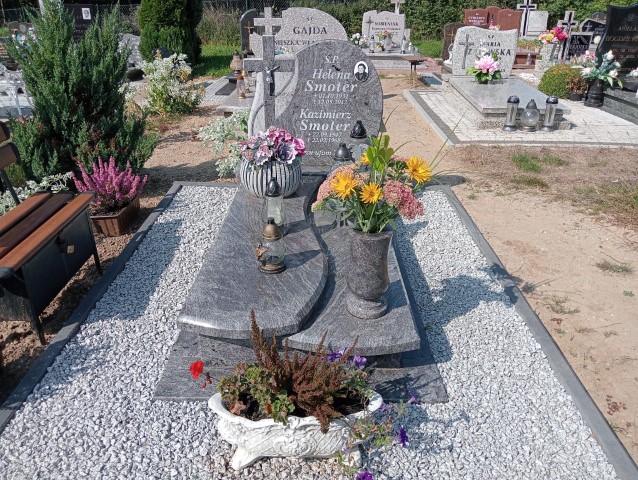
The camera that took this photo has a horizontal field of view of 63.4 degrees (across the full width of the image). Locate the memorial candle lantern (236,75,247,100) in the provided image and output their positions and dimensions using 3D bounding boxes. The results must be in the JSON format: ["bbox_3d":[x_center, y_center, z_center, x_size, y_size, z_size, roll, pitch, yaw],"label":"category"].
[{"bbox_3d":[-1.008,-1.983,6.667,0.108,0.281,0.108,0,25,0],"label":"memorial candle lantern"}]

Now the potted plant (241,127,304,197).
[{"bbox_3d":[-0.265,-0.458,3.009,0.373,0.363,0.353,0,25,0],"label":"potted plant"}]

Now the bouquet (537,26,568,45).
[{"bbox_3d":[4.076,-3.556,9.017,0.504,0.312,0.363,0,25,0],"label":"bouquet"}]

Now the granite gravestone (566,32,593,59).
[{"bbox_3d":[4.995,-3.638,9.867,0.464,0.554,0.121,0,25,0],"label":"granite gravestone"}]

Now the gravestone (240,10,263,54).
[{"bbox_3d":[-1.250,-4.004,9.942,0.500,0.822,0.120,0,25,0],"label":"gravestone"}]

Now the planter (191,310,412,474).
[{"bbox_3d":[-0.051,0.448,1.517,0.595,0.433,0.292,0,25,0],"label":"planter"}]

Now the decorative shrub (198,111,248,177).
[{"bbox_3d":[-0.783,-0.818,4.307,0.430,0.420,0.430,0,25,0],"label":"decorative shrub"}]

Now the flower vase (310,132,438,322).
[{"bbox_3d":[0.181,-0.021,1.811,0.393,0.655,0.343,0,25,0],"label":"flower vase"}]

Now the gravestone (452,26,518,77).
[{"bbox_3d":[2.489,-2.820,7.750,0.900,0.708,0.110,2,25,3],"label":"gravestone"}]

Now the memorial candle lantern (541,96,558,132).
[{"bbox_3d":[2.535,-1.374,5.631,0.145,0.351,0.145,0,25,0],"label":"memorial candle lantern"}]

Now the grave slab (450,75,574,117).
[{"bbox_3d":[2.278,-1.863,6.579,0.958,0.081,1.996,0,25,0],"label":"grave slab"}]

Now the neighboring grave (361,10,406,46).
[{"bbox_3d":[1.331,-4.317,10.664,0.877,0.746,0.141,0,25,0],"label":"neighboring grave"}]

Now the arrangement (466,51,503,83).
[{"bbox_3d":[2.350,-2.440,7.333,0.420,0.405,0.400,0,25,0],"label":"arrangement"}]

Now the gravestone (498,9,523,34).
[{"bbox_3d":[4.304,-4.782,11.671,0.625,0.756,0.141,0,25,0],"label":"gravestone"}]

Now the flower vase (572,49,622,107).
[{"bbox_3d":[3.500,-2.000,6.516,0.524,0.655,0.423,0,25,0],"label":"flower vase"}]

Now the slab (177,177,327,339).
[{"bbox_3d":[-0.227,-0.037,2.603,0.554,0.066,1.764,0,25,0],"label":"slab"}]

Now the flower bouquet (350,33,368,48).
[{"bbox_3d":[0.800,-3.880,10.200,0.343,0.312,0.302,0,25,0],"label":"flower bouquet"}]

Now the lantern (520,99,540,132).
[{"bbox_3d":[2.317,-1.365,5.626,0.195,0.334,0.195,0,25,0],"label":"lantern"}]

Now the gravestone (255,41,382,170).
[{"bbox_3d":[-0.016,-0.854,3.314,0.857,0.827,0.151,0,25,0],"label":"gravestone"}]

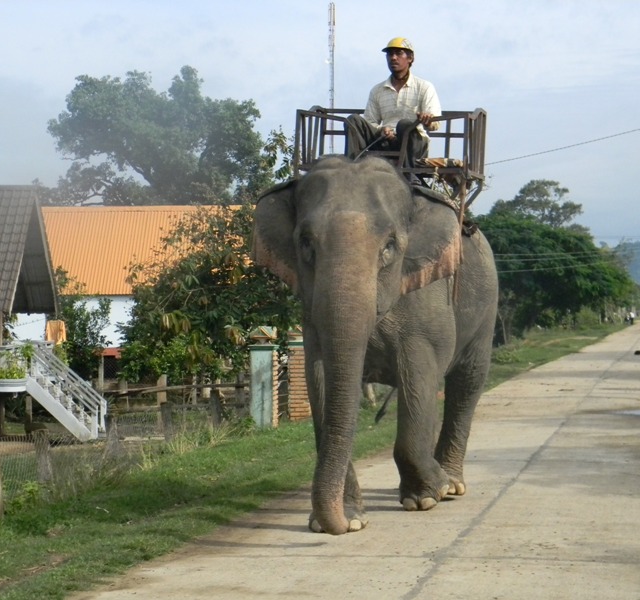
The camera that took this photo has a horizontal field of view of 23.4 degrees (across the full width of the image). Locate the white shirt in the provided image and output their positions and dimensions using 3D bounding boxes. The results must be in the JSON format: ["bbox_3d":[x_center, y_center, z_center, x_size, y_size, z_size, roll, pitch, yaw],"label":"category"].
[{"bbox_3d":[0.618,-1.465,11.600,0.540,0.480,0.360,0,0,15],"label":"white shirt"}]

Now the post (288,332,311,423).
[{"bbox_3d":[-0.268,1.039,21.300,0.320,1.240,0.320,0,0,14],"label":"post"}]

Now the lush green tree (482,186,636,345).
[{"bbox_3d":[9.740,-1.428,66.000,7.100,6.400,6.800,0,0,14],"label":"lush green tree"}]

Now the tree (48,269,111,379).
[{"bbox_3d":[-5.795,0.753,37.000,1.700,3.000,1.700,0,0,14],"label":"tree"}]

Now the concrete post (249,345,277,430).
[{"bbox_3d":[-0.733,1.099,19.900,0.320,1.120,0.320,0,0,14],"label":"concrete post"}]

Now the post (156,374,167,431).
[{"bbox_3d":[-2.252,1.463,22.000,0.140,0.840,0.140,0,0,14],"label":"post"}]

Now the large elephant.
[{"bbox_3d":[0.520,0.290,11.700,1.450,2.540,3.200,0,0,14],"label":"large elephant"}]

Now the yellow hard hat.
[{"bbox_3d":[0.591,-1.922,11.650,0.210,0.125,0.260,0,0,29],"label":"yellow hard hat"}]

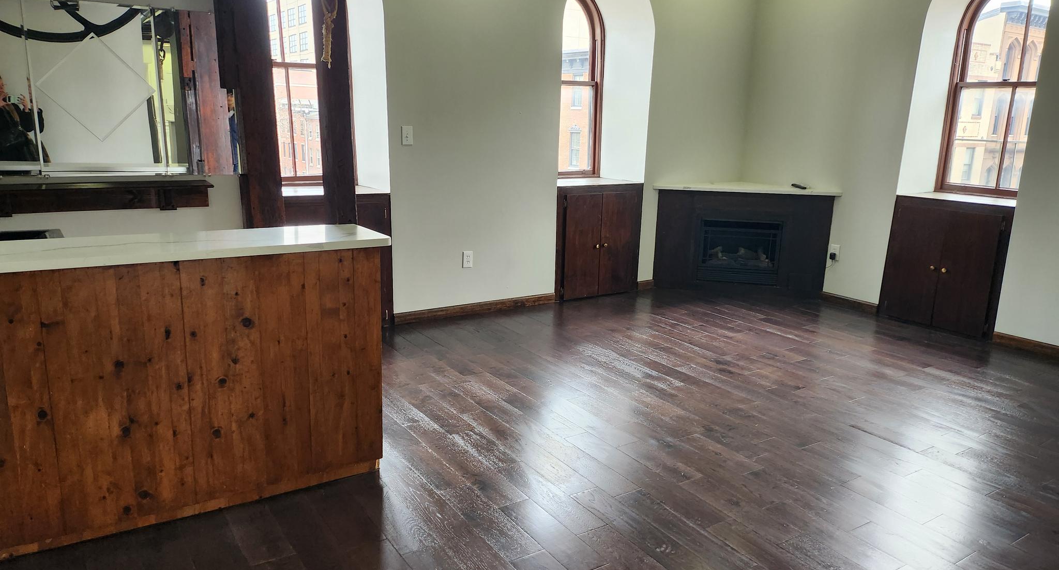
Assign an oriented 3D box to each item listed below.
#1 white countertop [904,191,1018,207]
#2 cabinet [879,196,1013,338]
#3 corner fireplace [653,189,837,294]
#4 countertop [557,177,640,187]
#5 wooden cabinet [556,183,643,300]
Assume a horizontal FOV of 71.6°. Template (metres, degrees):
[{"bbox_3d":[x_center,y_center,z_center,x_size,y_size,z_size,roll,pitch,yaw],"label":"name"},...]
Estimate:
[{"bbox_3d":[3.049,-0.578,5.048,0.560,0.030,0.790,-7,16,-33],"label":"white countertop"},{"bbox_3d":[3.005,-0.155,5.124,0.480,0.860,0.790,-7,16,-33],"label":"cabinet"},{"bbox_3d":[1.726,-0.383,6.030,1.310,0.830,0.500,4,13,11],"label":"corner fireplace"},{"bbox_3d":[0.399,-0.806,5.730,0.810,0.030,0.560,-7,15,-32],"label":"countertop"},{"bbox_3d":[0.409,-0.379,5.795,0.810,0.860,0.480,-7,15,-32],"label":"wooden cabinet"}]

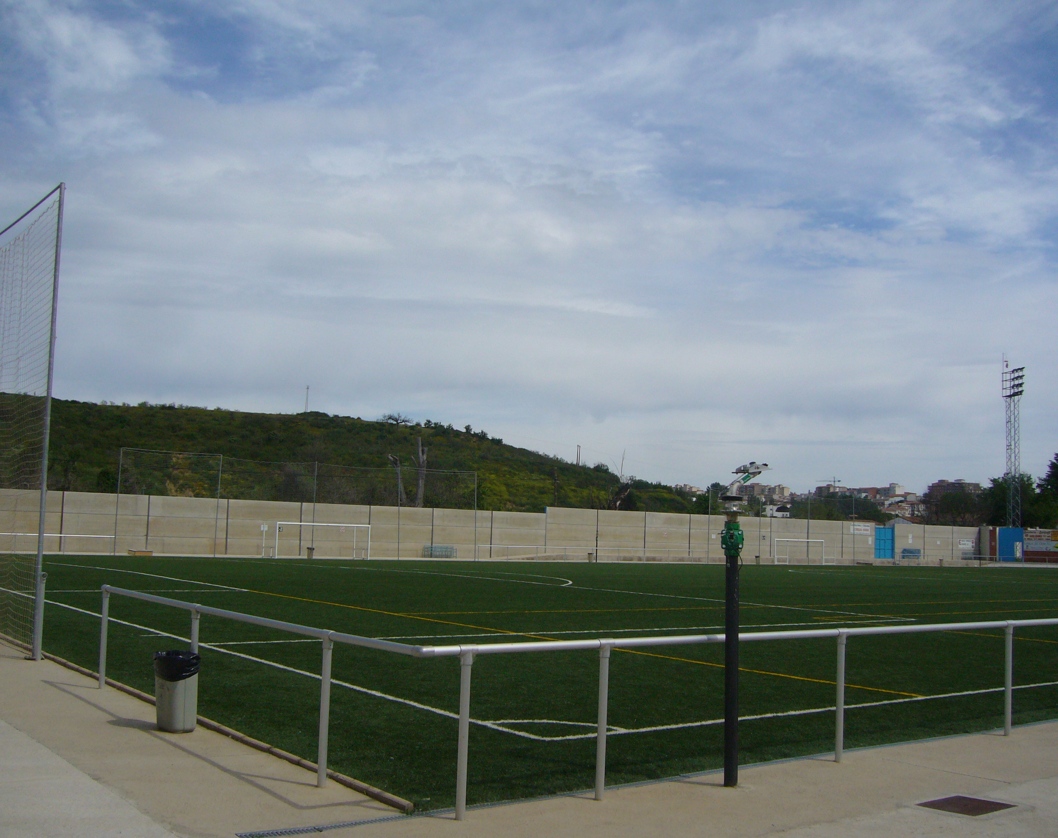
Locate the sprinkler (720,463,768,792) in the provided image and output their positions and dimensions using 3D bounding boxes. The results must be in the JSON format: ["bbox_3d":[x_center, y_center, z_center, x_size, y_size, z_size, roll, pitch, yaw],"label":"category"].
[{"bbox_3d":[1.565,1.450,8.177,0.180,2.290,0.560,-4,-8,45],"label":"sprinkler"}]

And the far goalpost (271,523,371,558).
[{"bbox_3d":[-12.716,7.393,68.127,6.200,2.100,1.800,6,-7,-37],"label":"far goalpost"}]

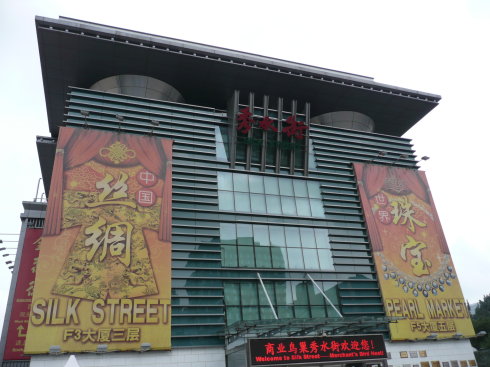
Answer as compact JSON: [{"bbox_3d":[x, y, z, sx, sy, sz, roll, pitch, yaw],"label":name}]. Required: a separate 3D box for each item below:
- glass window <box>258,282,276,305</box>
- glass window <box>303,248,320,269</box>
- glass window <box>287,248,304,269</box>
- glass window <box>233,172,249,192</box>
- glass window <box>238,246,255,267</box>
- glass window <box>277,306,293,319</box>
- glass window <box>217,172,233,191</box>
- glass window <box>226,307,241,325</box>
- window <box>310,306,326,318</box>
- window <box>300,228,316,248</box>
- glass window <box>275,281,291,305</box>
[{"bbox_3d":[1.507,7.482,26.838,1.225,1.587,0.100,6,-28,-19],"label":"glass window"},{"bbox_3d":[4.997,5.703,30.084,1.261,1.609,0.100,6,-28,-19],"label":"glass window"},{"bbox_3d":[3.530,5.277,27.773,1.225,1.679,0.100,5,-28,-19],"label":"glass window"},{"bbox_3d":[-0.262,-0.018,30.137,1.225,1.587,0.100,6,-28,-19],"label":"glass window"},{"bbox_3d":[0.110,5.228,28.372,1.261,1.609,0.100,6,-28,-19],"label":"glass window"},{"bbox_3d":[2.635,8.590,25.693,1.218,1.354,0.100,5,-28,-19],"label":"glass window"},{"bbox_3d":[-1.500,-0.158,30.574,1.223,1.545,0.100,6,-28,-19],"label":"glass window"},{"bbox_3d":[-0.764,8.324,24.498,1.176,1.476,0.100,5,-28,-19],"label":"glass window"},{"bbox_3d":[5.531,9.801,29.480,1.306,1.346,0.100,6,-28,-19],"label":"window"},{"bbox_3d":[4.884,4.233,30.816,1.261,1.584,0.100,6,-28,-19],"label":"window"},{"bbox_3d":[2.870,8.134,29.272,1.306,1.710,0.100,6,-28,-19],"label":"glass window"}]

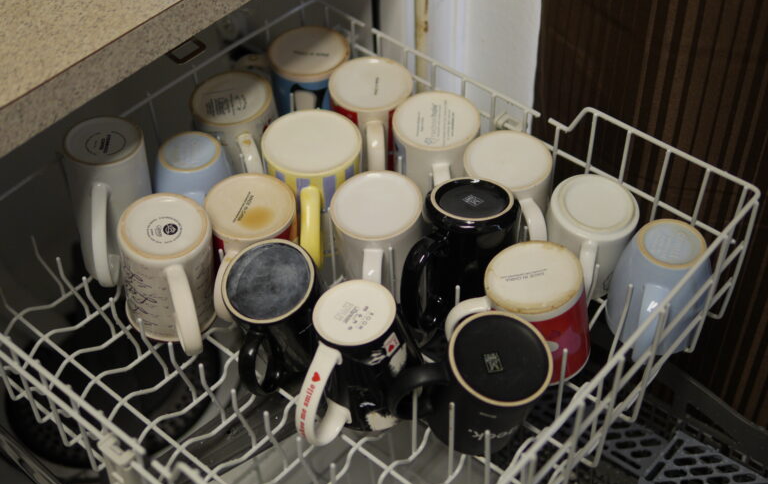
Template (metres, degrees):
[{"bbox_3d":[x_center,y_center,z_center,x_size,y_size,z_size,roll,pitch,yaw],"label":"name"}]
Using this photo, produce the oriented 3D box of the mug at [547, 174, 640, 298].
[{"bbox_3d":[0.182,0.009,1.014,0.081,0.093,0.112,8,50,-2],"label":"mug"}]

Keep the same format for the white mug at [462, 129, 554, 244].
[{"bbox_3d":[0.123,-0.033,1.060,0.083,0.096,0.117,-16,48,-14],"label":"white mug"}]

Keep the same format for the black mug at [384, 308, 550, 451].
[{"bbox_3d":[0.065,0.116,0.895,0.120,0.090,0.084,-3,57,-17],"label":"black mug"}]

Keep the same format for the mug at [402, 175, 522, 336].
[{"bbox_3d":[0.063,0.015,0.987,0.114,0.114,0.082,-24,42,-33],"label":"mug"}]

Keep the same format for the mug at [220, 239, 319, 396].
[{"bbox_3d":[-0.096,0.072,0.966,0.082,0.097,0.118,14,64,17],"label":"mug"}]

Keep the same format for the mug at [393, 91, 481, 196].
[{"bbox_3d":[0.051,-0.072,1.076,0.083,0.096,0.114,-4,49,-5],"label":"mug"}]

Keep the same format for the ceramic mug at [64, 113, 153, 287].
[{"bbox_3d":[-0.248,-0.025,1.009,0.073,0.148,0.106,4,44,1],"label":"ceramic mug"}]

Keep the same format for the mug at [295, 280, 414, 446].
[{"bbox_3d":[-0.030,0.106,0.920,0.082,0.109,0.120,27,55,28],"label":"mug"}]

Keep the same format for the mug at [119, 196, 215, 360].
[{"bbox_3d":[-0.183,0.035,0.969,0.083,0.119,0.119,-14,57,-16],"label":"mug"}]

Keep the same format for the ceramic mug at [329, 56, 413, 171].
[{"bbox_3d":[-0.012,-0.111,1.118,0.083,0.096,0.117,-3,47,-4],"label":"ceramic mug"}]

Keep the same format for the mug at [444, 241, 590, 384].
[{"bbox_3d":[0.116,0.066,0.949,0.118,0.094,0.083,-15,44,-1],"label":"mug"}]

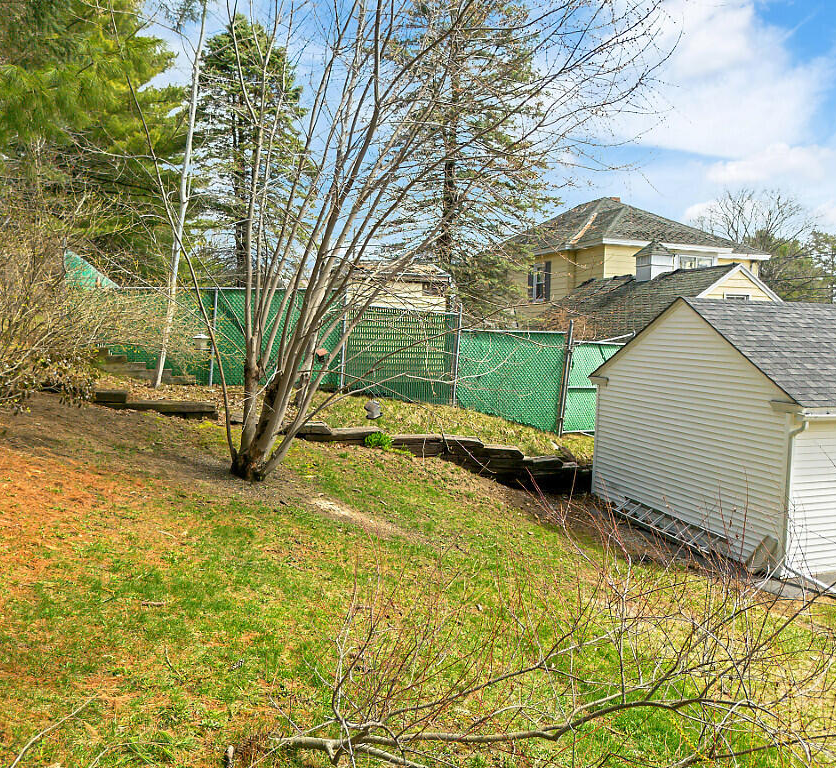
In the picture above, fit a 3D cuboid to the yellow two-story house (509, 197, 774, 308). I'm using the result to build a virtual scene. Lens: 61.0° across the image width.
[{"bbox_3d":[7.821,-3.537,29.961,8.854,8.622,11.515,0,5,-18],"label":"yellow two-story house"}]

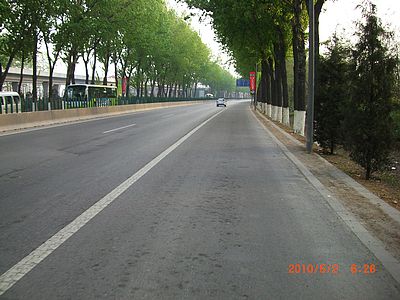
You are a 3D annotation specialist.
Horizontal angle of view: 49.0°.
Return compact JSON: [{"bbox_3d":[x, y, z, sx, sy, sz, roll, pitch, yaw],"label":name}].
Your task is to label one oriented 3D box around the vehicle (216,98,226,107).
[{"bbox_3d":[3.701,-8.011,72.654,1.650,1.470,4.200,1,7,6],"label":"vehicle"}]

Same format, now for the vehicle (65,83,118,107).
[{"bbox_3d":[-13.952,-7.069,58.182,2.500,3.100,11.000,1,7,7],"label":"vehicle"}]

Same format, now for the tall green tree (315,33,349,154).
[{"bbox_3d":[3.349,-1.425,11.223,1.050,3.055,1.050,0,7,0],"label":"tall green tree"}]

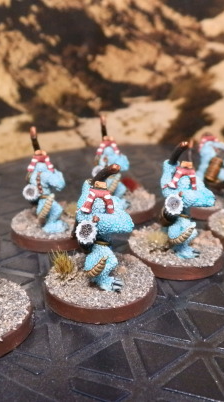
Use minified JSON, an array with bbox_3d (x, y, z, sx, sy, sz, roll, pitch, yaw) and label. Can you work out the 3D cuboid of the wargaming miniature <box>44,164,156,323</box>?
[{"bbox_3d":[-0.002,0.007,0.094,0.025,0.028,0.027,3,22,5],"label":"wargaming miniature"}]

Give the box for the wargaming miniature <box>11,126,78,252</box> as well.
[{"bbox_3d":[-0.016,-0.005,0.121,0.025,0.030,0.027,2,22,3],"label":"wargaming miniature"}]

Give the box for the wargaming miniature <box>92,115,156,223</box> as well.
[{"bbox_3d":[0.002,-0.012,0.139,0.025,0.029,0.027,4,22,7],"label":"wargaming miniature"}]

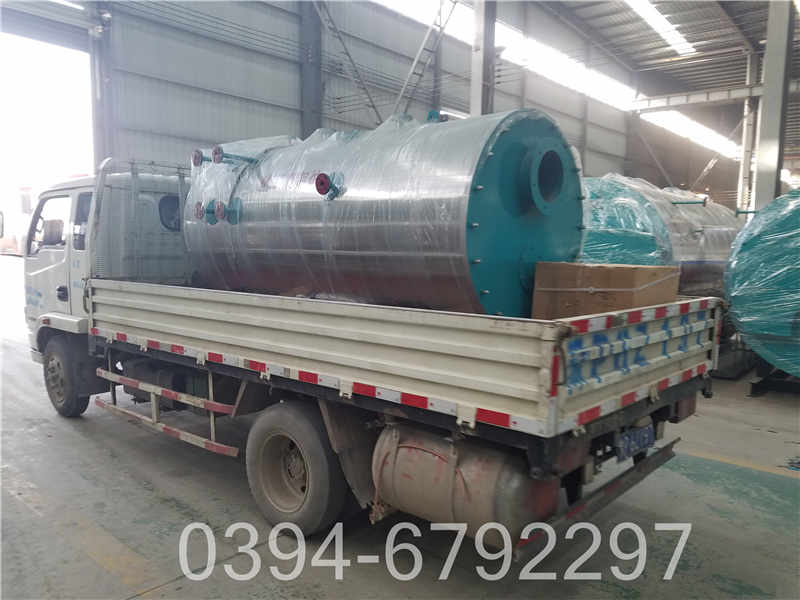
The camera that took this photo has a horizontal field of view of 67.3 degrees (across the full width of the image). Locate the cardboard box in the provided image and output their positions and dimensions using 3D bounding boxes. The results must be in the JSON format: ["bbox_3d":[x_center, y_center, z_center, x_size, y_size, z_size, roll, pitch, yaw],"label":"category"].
[{"bbox_3d":[1.087,0.100,3.148,0.490,0.541,0.612,4,5,42],"label":"cardboard box"}]

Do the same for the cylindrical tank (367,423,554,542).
[{"bbox_3d":[0.302,0.883,2.835,0.960,0.400,0.400,4,5,42],"label":"cylindrical tank"}]

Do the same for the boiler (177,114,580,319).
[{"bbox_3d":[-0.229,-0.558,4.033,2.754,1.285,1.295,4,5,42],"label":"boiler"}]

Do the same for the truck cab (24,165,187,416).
[{"bbox_3d":[-2.633,-0.075,6.271,1.887,2.213,1.816,4,5,42],"label":"truck cab"}]

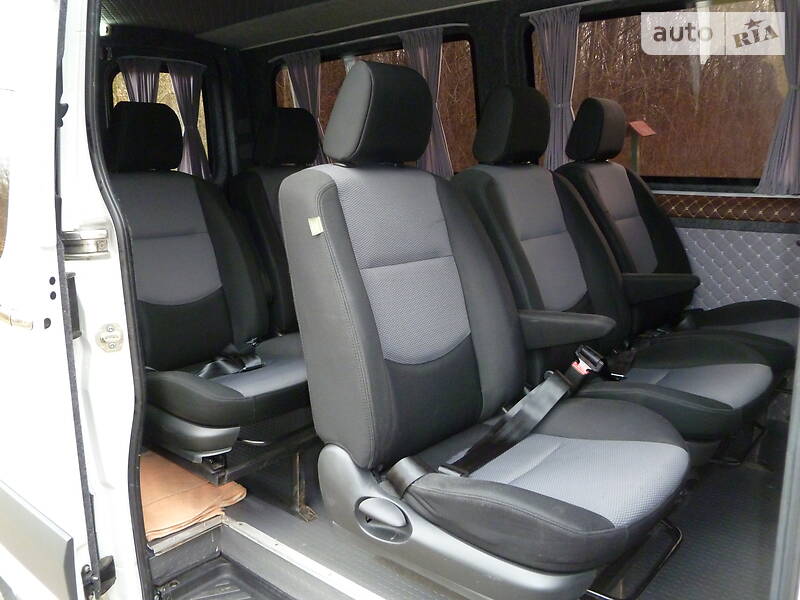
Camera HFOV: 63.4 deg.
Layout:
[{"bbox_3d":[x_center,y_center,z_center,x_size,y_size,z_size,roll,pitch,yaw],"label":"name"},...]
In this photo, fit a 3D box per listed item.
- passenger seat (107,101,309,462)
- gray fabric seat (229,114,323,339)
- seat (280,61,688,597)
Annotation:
[{"bbox_3d":[-0.558,-0.128,1.788,0.735,0.887,0.541,9,16,40],"label":"passenger seat"},{"bbox_3d":[-0.167,-0.216,2.433,0.801,1.010,0.516,9,16,39],"label":"gray fabric seat"},{"bbox_3d":[0.144,-0.021,1.210,0.735,0.887,0.541,9,16,40],"label":"seat"}]

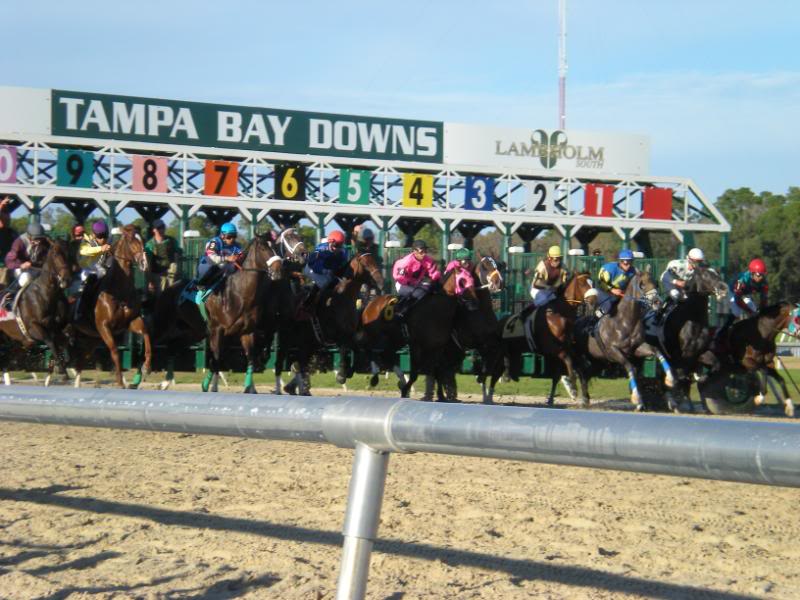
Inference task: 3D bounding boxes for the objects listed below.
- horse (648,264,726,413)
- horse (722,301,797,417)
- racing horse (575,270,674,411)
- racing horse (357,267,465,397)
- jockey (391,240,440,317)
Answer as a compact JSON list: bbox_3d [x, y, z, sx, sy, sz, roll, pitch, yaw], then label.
[{"bbox_3d":[4.042,0.584,36.800,0.670,2.250,2.450,0,-1,-31],"label":"horse"},{"bbox_3d":[5.159,0.904,37.200,0.650,1.780,2.500,0,-1,-35],"label":"horse"},{"bbox_3d":[3.335,0.564,36.300,0.600,2.100,2.400,0,0,-24],"label":"racing horse"},{"bbox_3d":[0.210,0.450,35.400,0.620,2.030,2.500,0,0,-29],"label":"racing horse"},{"bbox_3d":[0.238,-0.302,35.400,0.500,1.120,0.760,0,0,-28],"label":"jockey"}]

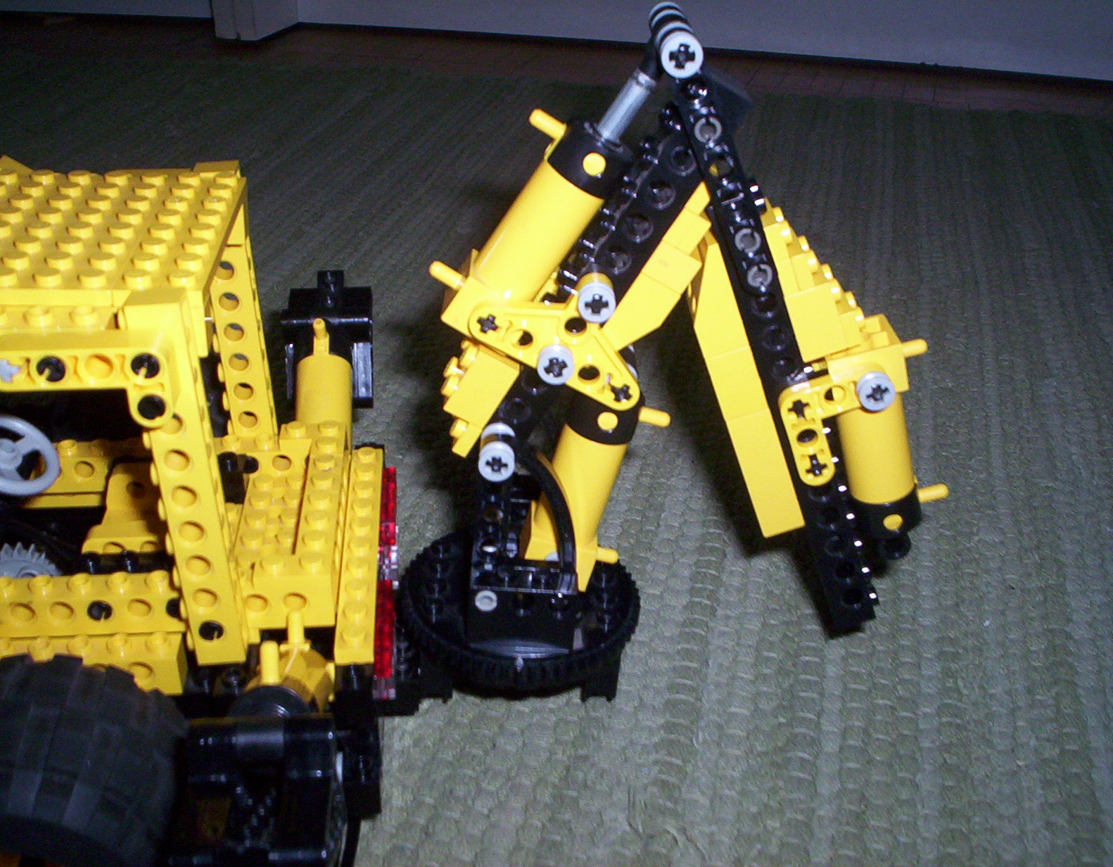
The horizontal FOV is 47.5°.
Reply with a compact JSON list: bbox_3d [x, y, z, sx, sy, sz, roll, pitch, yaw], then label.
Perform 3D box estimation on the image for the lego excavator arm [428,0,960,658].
[{"bbox_3d":[0.034,-0.018,0.278,0.122,0.139,0.041,0,30,-4],"label":"lego excavator arm"}]

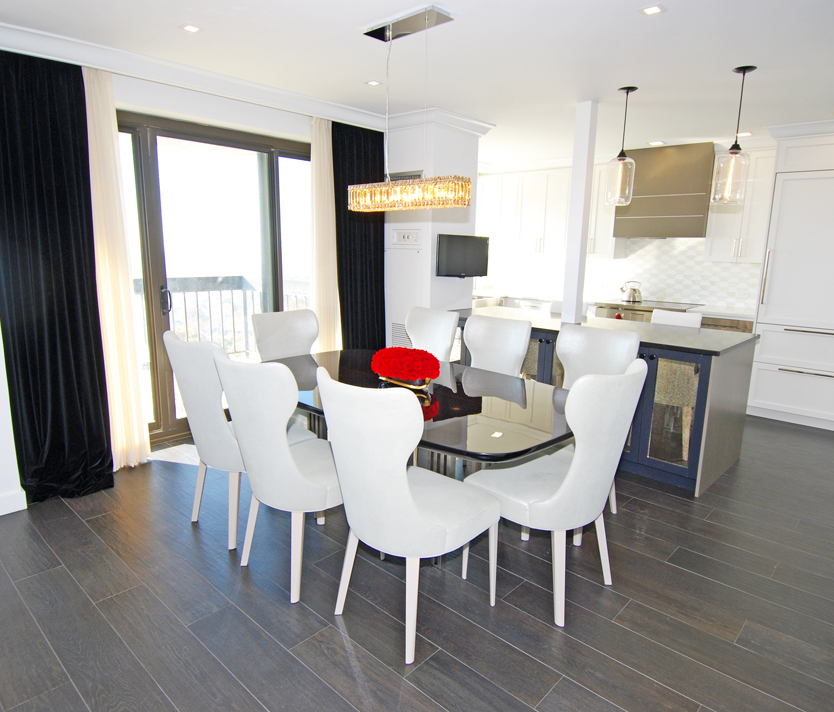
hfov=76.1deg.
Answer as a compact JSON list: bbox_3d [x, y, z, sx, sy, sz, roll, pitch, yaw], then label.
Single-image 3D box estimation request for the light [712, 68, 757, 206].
[{"bbox_3d":[1.993,-1.359,3.323,0.215,0.800,0.215,11,15,41],"label":"light"}]

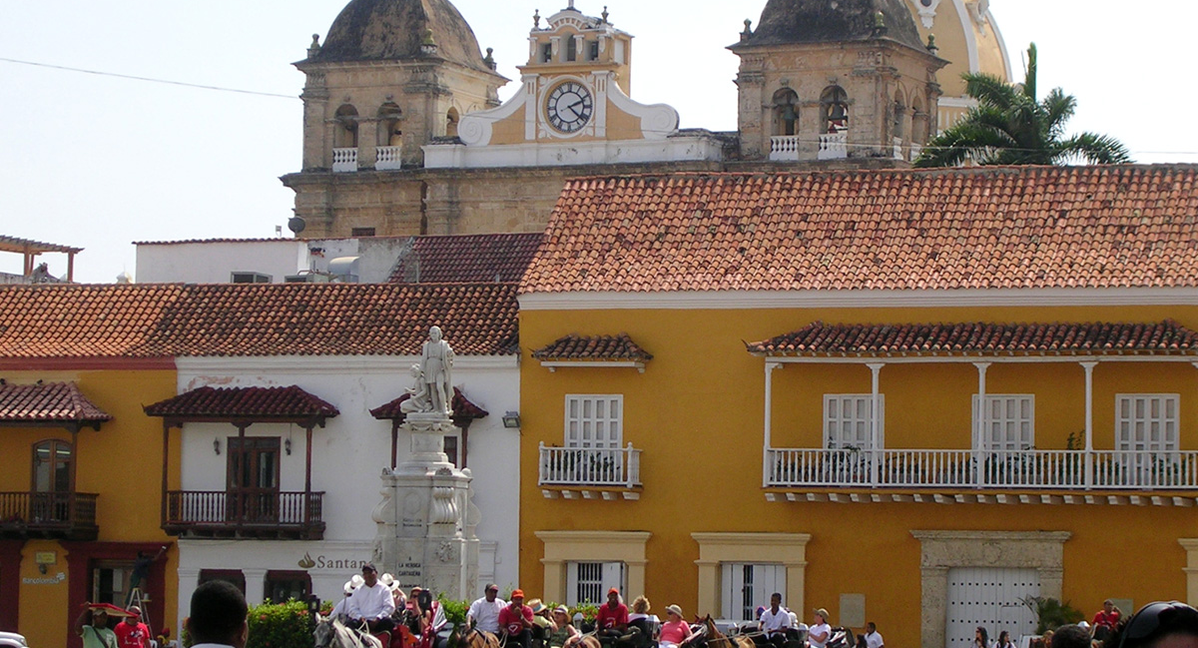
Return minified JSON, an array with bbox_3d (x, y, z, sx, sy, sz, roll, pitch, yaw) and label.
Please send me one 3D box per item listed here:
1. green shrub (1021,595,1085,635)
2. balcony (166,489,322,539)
[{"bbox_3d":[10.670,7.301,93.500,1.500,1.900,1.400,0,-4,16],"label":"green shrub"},{"bbox_3d":[-9.088,4.869,101.434,3.959,1.213,1.000,0,-4,17],"label":"balcony"}]

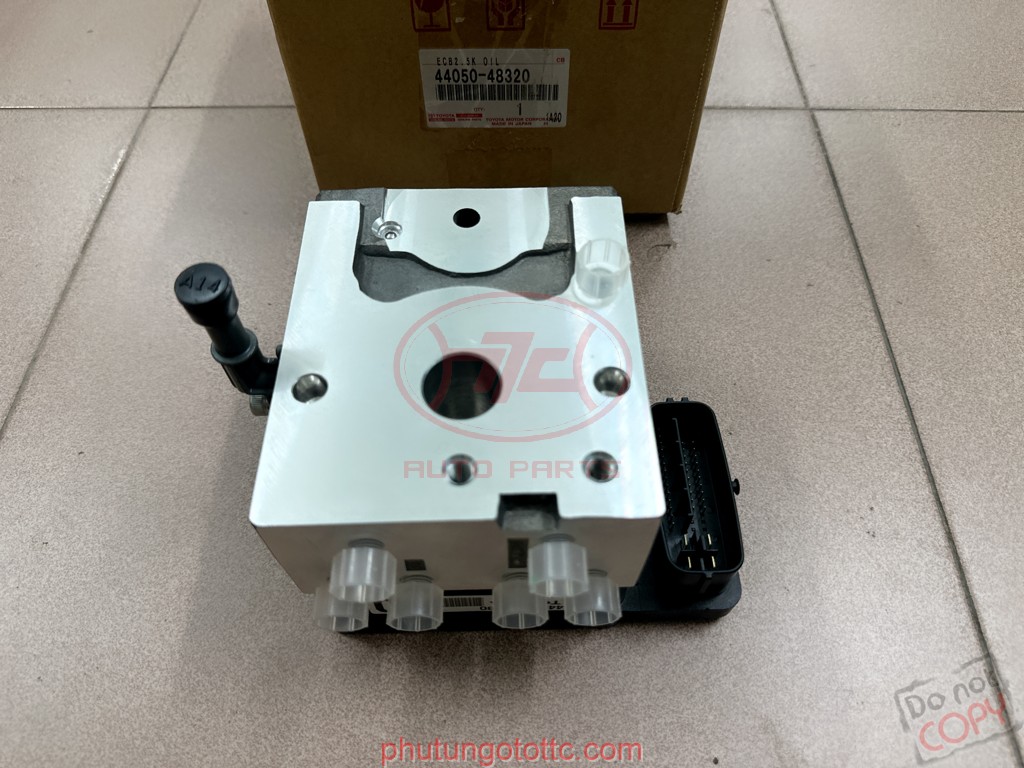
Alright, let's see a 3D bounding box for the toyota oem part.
[{"bbox_3d":[-0.006,0.014,0.309,0.219,0.155,0.176,-1,57,0],"label":"toyota oem part"}]

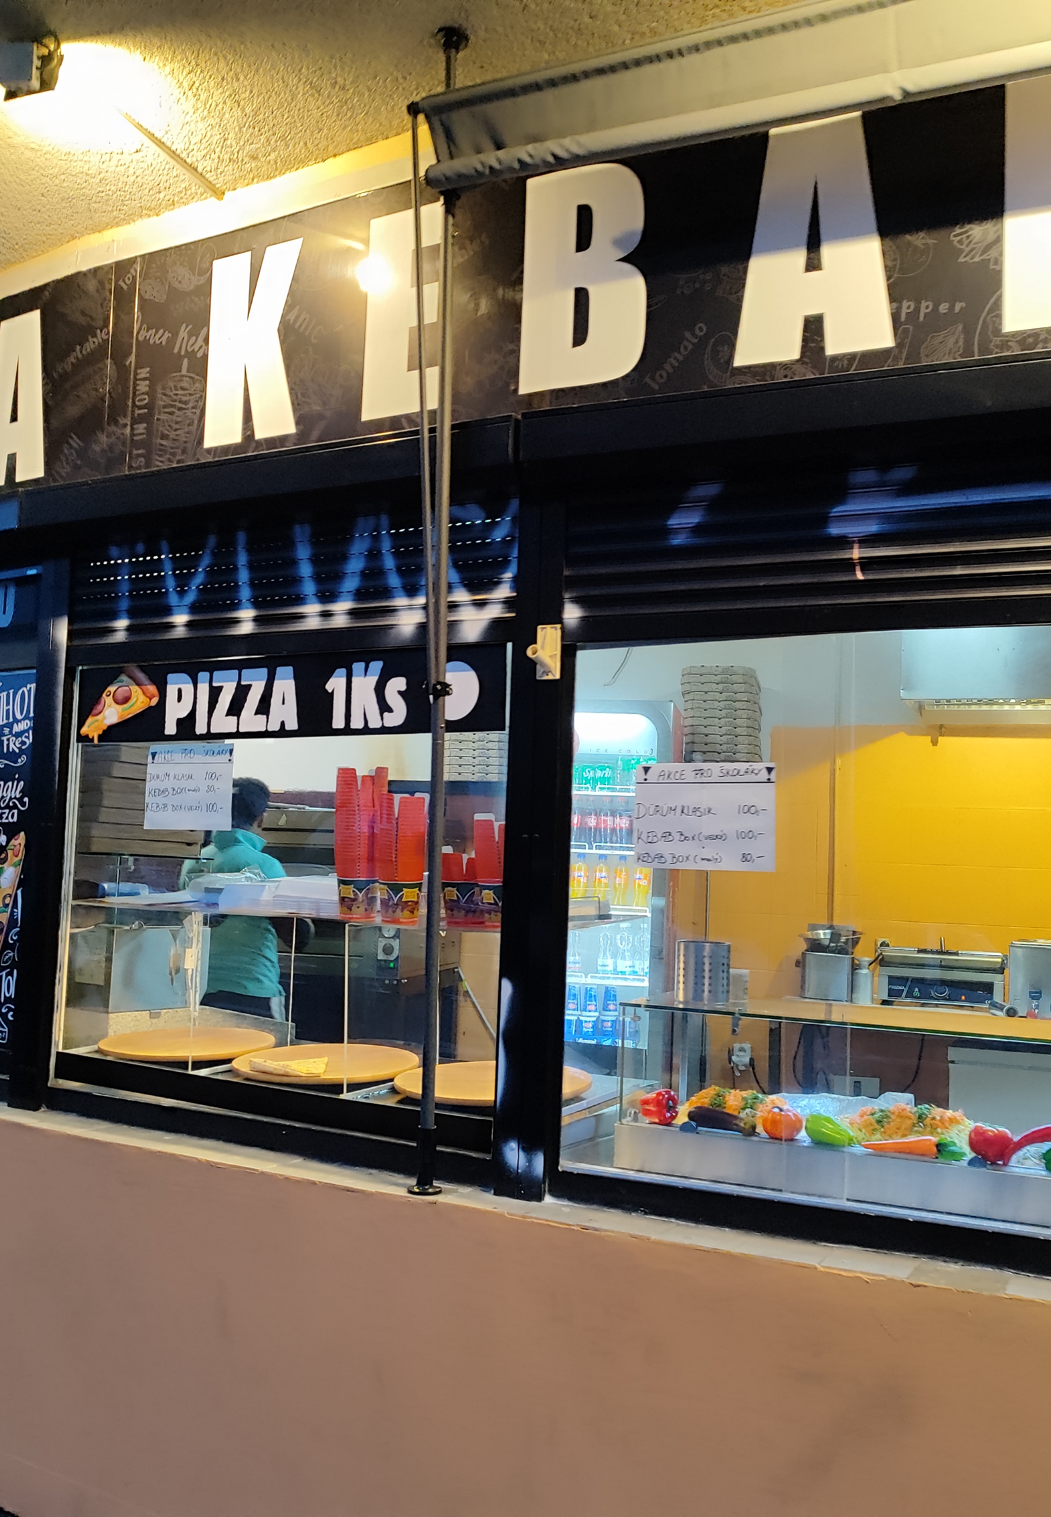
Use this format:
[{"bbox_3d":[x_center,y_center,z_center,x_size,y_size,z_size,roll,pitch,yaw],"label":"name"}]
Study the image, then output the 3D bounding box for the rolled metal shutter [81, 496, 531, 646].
[{"bbox_3d":[-0.614,-0.417,3.421,1.400,0.305,0.080,0,-4,31],"label":"rolled metal shutter"}]

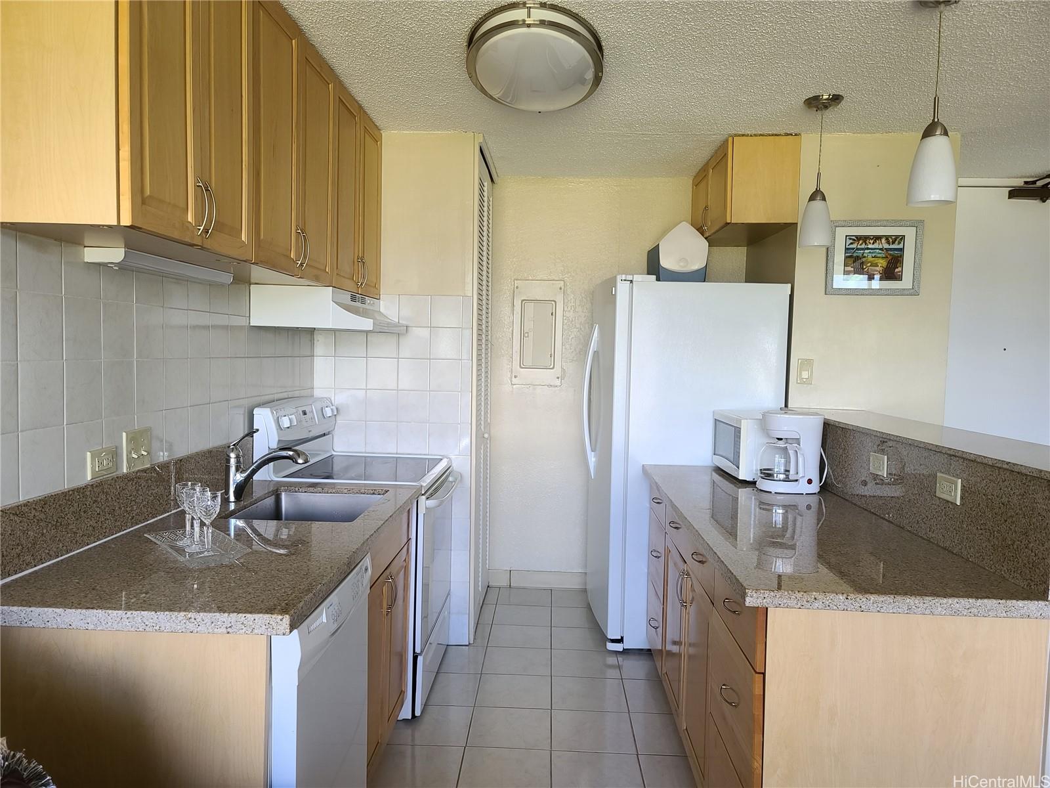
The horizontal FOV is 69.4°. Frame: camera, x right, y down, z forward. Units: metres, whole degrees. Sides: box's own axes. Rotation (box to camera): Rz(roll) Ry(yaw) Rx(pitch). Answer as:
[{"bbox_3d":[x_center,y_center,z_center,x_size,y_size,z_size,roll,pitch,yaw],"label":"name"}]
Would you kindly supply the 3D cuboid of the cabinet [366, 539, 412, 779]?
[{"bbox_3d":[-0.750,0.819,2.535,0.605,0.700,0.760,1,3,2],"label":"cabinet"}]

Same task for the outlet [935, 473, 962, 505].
[{"bbox_3d":[1.159,0.260,2.084,0.010,0.070,0.120,1,3,2],"label":"outlet"}]

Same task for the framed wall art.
[{"bbox_3d":[1.630,-0.632,3.523,0.430,0.341,0.025,1,3,2],"label":"framed wall art"}]

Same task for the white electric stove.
[{"bbox_3d":[-0.689,0.634,3.292,0.705,1.190,0.755,1,3,2],"label":"white electric stove"}]

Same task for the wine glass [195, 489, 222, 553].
[{"bbox_3d":[-0.783,0.313,1.885,0.068,0.155,0.068,1,3,2],"label":"wine glass"}]

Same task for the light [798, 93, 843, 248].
[{"bbox_3d":[1.188,-0.883,3.035,0.136,0.580,0.136,1,3,2],"label":"light"}]

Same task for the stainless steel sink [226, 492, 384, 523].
[{"bbox_3d":[-0.714,0.469,2.531,0.420,0.190,0.570,1,3,2],"label":"stainless steel sink"}]

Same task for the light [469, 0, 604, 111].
[{"bbox_3d":[0.033,-1.095,2.494,0.446,0.150,0.446,1,3,2],"label":"light"}]

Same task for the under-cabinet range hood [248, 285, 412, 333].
[{"bbox_3d":[-0.795,-0.349,3.244,0.462,0.157,0.755,1,3,2],"label":"under-cabinet range hood"}]

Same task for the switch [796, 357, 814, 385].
[{"bbox_3d":[1.319,-0.104,3.569,0.077,0.120,0.010,1,3,2],"label":"switch"}]

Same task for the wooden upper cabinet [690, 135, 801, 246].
[{"bbox_3d":[1.128,-1.023,3.989,0.333,0.395,0.910,1,3,2],"label":"wooden upper cabinet"}]

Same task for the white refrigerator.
[{"bbox_3d":[0.780,0.330,4.063,0.923,1.780,0.900,1,3,2],"label":"white refrigerator"}]

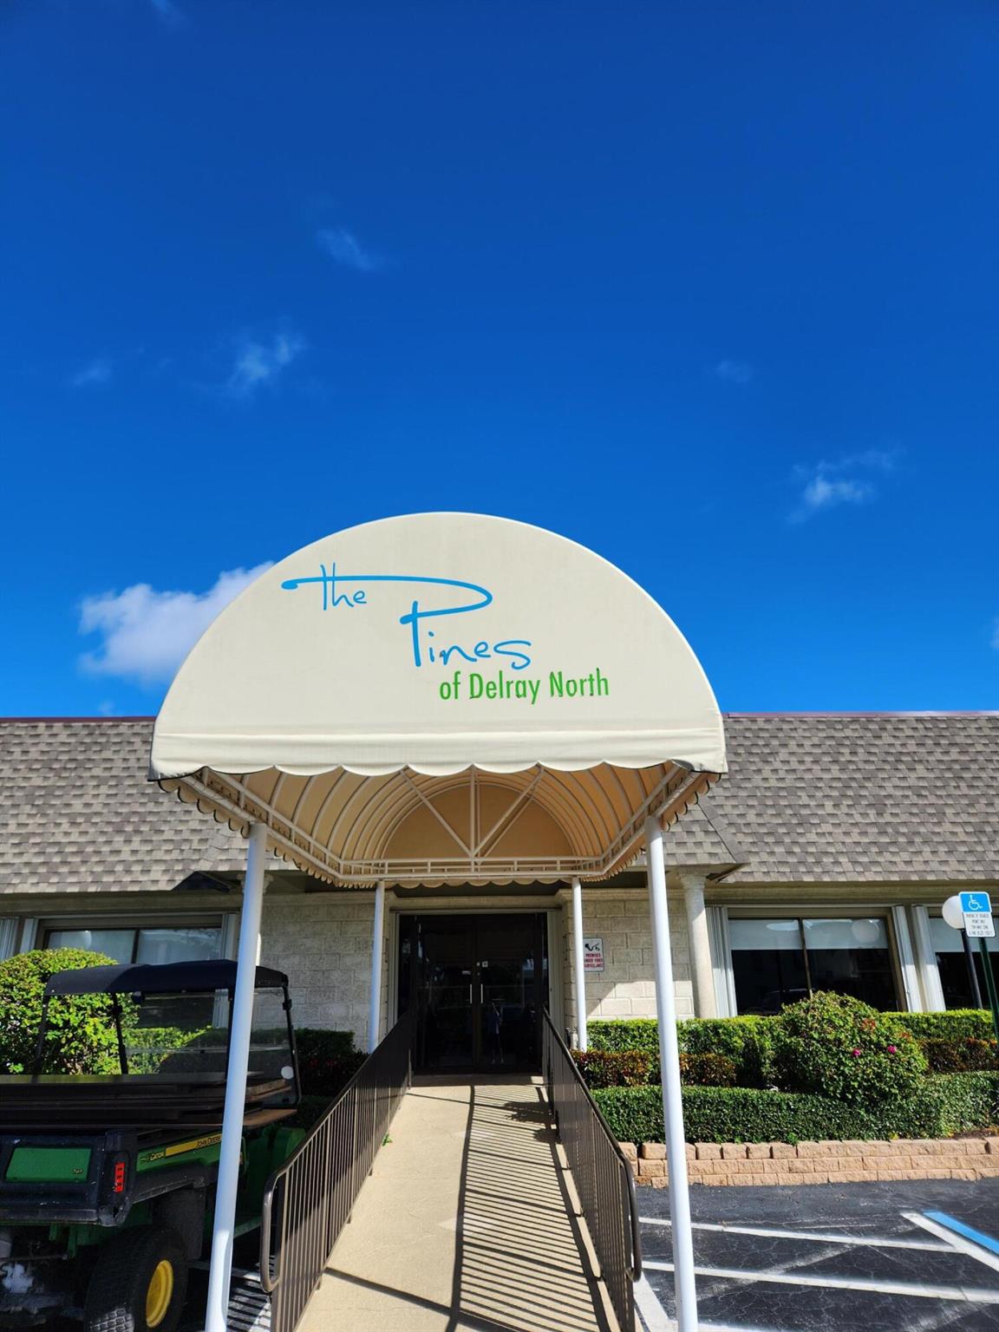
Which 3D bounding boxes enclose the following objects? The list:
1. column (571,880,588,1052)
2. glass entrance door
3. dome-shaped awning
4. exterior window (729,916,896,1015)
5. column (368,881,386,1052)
[{"bbox_3d":[0.927,3.723,10.033,0.100,2.560,0.100,-1,-19,0],"label":"column"},{"bbox_3d":[-0.363,4.773,12.950,2.200,2.190,0.100,-1,-19,0],"label":"glass entrance door"},{"bbox_3d":[-0.255,0.980,7.267,2.450,1.420,7.100,-1,-19,0],"label":"dome-shaped awning"},{"bbox_3d":[4.219,4.096,11.913,2.160,1.400,0.120,-1,-19,0],"label":"exterior window"},{"bbox_3d":[-1.394,3.744,10.027,0.100,2.560,0.100,-1,-19,0],"label":"column"}]

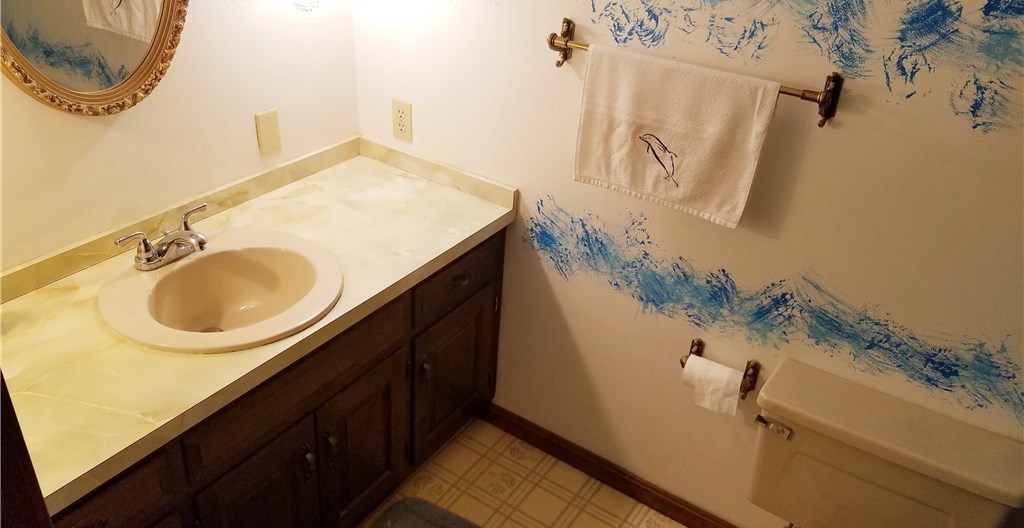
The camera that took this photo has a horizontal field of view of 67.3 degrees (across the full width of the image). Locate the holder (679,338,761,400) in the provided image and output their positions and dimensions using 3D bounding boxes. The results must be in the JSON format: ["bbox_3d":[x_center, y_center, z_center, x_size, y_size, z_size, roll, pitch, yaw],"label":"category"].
[{"bbox_3d":[0.495,0.262,1.856,0.183,0.100,0.078,22,35,27],"label":"holder"}]

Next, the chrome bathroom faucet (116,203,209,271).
[{"bbox_3d":[-0.725,-0.042,1.691,0.166,0.087,0.228,22,35,27],"label":"chrome bathroom faucet"}]

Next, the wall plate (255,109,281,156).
[{"bbox_3d":[-0.636,-0.343,2.007,0.006,0.114,0.070,22,35,27],"label":"wall plate"}]

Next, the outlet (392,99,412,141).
[{"bbox_3d":[-0.307,-0.404,2.169,0.070,0.114,0.006,22,35,27],"label":"outlet"}]

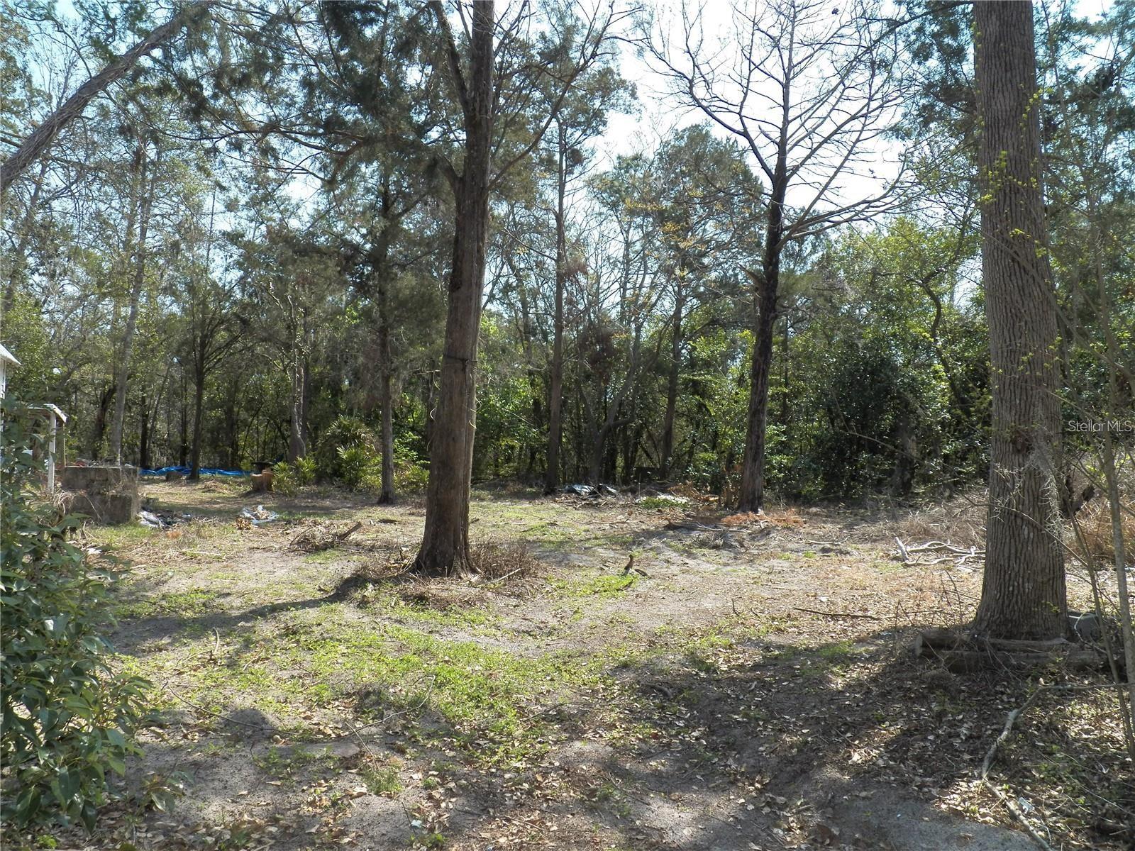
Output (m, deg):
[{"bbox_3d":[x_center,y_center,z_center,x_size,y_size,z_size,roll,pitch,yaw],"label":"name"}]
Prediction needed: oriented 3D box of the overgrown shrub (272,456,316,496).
[{"bbox_3d":[-7.823,1.470,26.310,1.200,1.150,1.100,0,-1,0],"label":"overgrown shrub"}]

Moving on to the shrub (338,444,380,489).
[{"bbox_3d":[-6.369,1.260,28.012,1.250,1.400,1.200,0,-1,0],"label":"shrub"}]

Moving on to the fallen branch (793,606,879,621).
[{"bbox_3d":[2.448,1.713,8.451,0.800,0.060,0.120,-1,-1,38],"label":"fallen branch"}]

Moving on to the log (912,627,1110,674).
[{"bbox_3d":[3.190,1.592,6.602,1.360,0.240,0.360,0,-1,0],"label":"log"}]

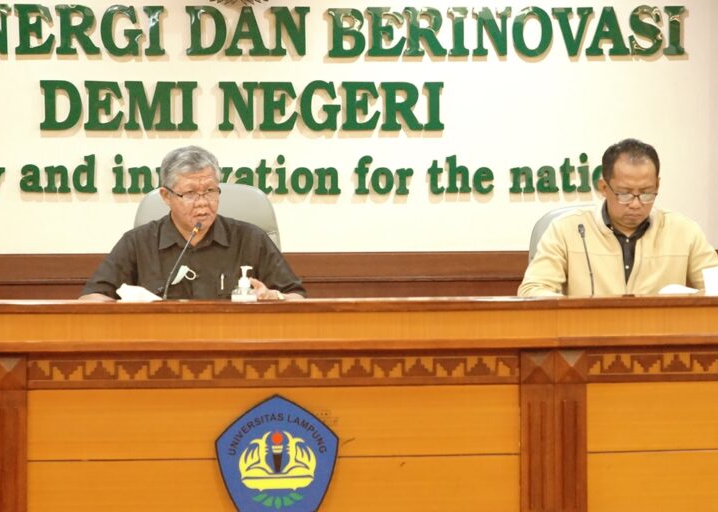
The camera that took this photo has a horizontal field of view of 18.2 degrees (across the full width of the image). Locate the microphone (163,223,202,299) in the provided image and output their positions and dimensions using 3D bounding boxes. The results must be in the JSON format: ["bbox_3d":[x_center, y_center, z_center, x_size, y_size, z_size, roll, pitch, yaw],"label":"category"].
[{"bbox_3d":[-0.475,0.026,6.020,0.090,0.225,0.160,0,0,27],"label":"microphone"}]

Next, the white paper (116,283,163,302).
[{"bbox_3d":[-0.583,0.100,5.960,0.130,0.056,0.120,0,0,-5],"label":"white paper"}]

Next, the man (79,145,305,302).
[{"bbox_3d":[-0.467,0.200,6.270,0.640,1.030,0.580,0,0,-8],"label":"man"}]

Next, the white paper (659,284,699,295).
[{"bbox_3d":[0.858,0.092,6.020,0.110,0.032,0.140,0,0,-5],"label":"white paper"}]

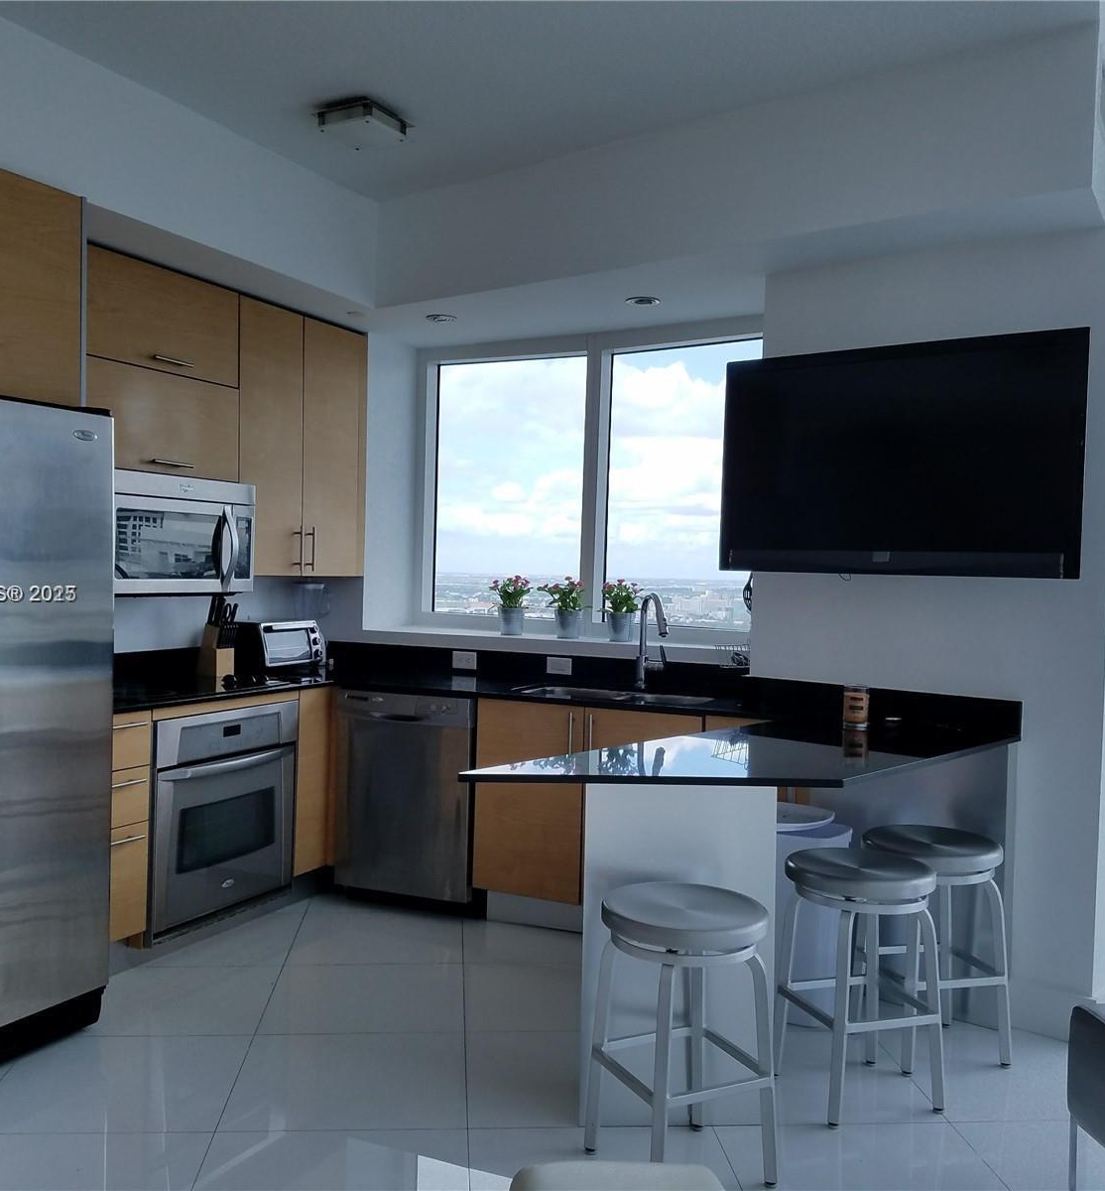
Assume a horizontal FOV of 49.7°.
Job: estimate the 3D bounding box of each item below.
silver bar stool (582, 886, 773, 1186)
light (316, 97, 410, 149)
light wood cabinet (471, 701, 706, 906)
[{"bbox_3d":[0.295,1.006,2.727,0.376,0.612,0.376,1,1,0],"label":"silver bar stool"},{"bbox_3d":[-0.647,-1.595,4.084,0.235,0.070,0.235,2,1,26],"label":"light"},{"bbox_3d":[0.232,0.779,4.651,0.900,0.749,0.594,2,2,24],"label":"light wood cabinet"}]

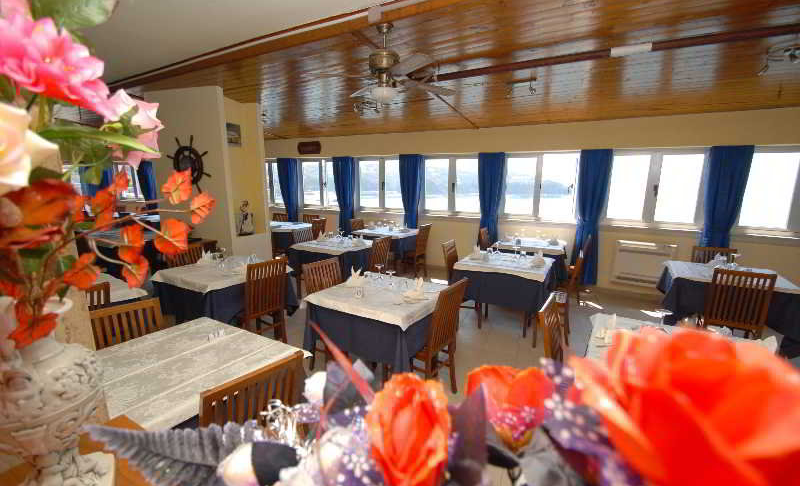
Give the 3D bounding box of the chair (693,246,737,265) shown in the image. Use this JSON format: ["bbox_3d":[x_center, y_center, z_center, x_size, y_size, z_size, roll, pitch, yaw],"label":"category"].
[{"bbox_3d":[3.690,0.566,3.910,0.400,0.952,0.536,6,11,29],"label":"chair"}]

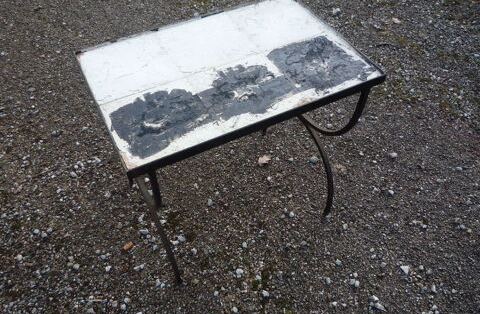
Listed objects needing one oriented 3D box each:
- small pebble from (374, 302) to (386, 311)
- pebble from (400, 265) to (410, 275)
[{"bbox_3d":[0.427,0.456,1.265,0.034,0.015,0.018,34,56,26],"label":"small pebble"},{"bbox_3d":[0.534,0.367,1.344,0.028,0.018,0.024,1,49,0],"label":"pebble"}]

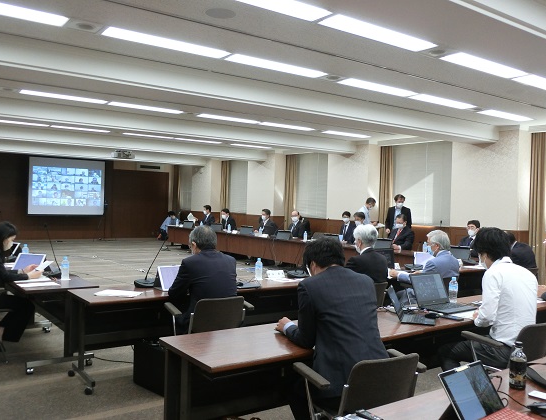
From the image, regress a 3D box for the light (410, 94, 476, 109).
[{"bbox_3d":[2.424,-1.553,7.816,1.260,0.070,0.260,1,1,-36],"label":"light"}]

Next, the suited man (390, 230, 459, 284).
[{"bbox_3d":[1.656,0.837,6.017,0.820,1.230,0.560,2,1,35],"label":"suited man"}]

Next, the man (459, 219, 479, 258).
[{"bbox_3d":[2.841,0.767,8.053,0.740,1.270,0.520,1,1,-36],"label":"man"}]

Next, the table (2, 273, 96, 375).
[{"bbox_3d":[-2.220,0.991,5.261,0.610,0.690,1.540,1,1,-36],"label":"table"}]

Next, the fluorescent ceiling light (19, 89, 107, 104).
[{"bbox_3d":[-3.116,-1.715,8.271,1.260,0.070,0.260,1,1,-36],"label":"fluorescent ceiling light"}]

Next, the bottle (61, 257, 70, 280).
[{"bbox_3d":[-1.805,0.505,4.806,0.066,0.206,0.066,1,1,-36],"label":"bottle"}]

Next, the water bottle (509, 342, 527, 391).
[{"bbox_3d":[1.057,0.669,2.367,0.070,0.205,0.070,1,1,-36],"label":"water bottle"}]

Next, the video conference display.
[{"bbox_3d":[-7.003,-0.787,18.744,2.580,1.950,0.080,1,1,-36],"label":"video conference display"}]

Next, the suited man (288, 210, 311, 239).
[{"bbox_3d":[0.546,0.696,13.023,0.700,1.310,0.550,1,1,-42],"label":"suited man"}]

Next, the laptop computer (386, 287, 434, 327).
[{"bbox_3d":[0.949,0.650,3.762,0.300,0.205,0.290,2,1,17],"label":"laptop computer"}]

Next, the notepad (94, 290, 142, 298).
[{"bbox_3d":[-1.158,0.627,4.149,0.300,0.012,0.220,2,1,14],"label":"notepad"}]

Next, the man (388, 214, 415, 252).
[{"bbox_3d":[2.015,0.718,9.063,0.740,1.290,0.540,1,1,-36],"label":"man"}]

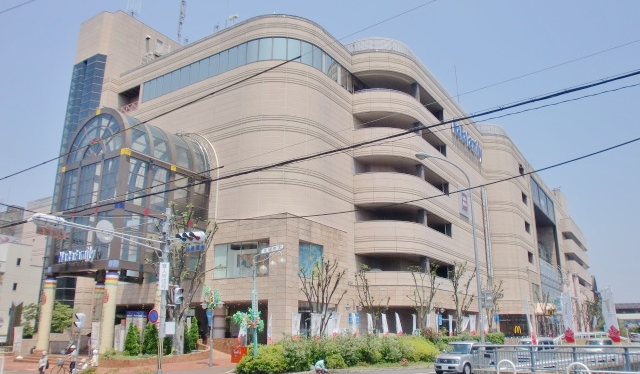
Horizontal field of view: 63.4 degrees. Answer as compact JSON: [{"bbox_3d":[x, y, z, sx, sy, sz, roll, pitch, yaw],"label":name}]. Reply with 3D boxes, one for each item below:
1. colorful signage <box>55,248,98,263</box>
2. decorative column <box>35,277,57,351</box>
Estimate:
[{"bbox_3d":[-19.954,5.645,42.368,5.300,1.131,0.400,-10,-20,32],"label":"colorful signage"},{"bbox_3d":[-23.120,10.708,43.761,1.000,6.014,1.000,-10,-20,32],"label":"decorative column"}]

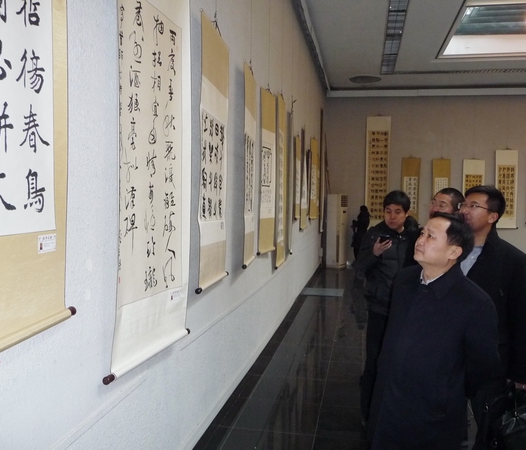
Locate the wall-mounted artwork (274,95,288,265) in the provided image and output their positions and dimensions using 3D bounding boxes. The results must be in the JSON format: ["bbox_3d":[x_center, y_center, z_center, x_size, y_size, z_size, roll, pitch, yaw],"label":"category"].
[{"bbox_3d":[0.248,-0.538,6.777,0.040,2.130,0.660,2,3,11],"label":"wall-mounted artwork"}]

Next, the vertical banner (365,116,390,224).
[{"bbox_3d":[3.129,-1.371,14.121,0.677,3.140,0.040,2,3,11],"label":"vertical banner"}]

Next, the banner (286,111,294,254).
[{"bbox_3d":[0.385,-0.584,7.442,0.040,2.030,0.580,2,3,11],"label":"banner"}]

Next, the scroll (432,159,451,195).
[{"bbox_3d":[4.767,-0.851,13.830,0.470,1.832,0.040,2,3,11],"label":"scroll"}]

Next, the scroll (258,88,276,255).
[{"bbox_3d":[0.060,-0.549,5.569,0.040,1.730,0.540,2,3,17],"label":"scroll"}]

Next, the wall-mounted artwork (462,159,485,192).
[{"bbox_3d":[5.412,-0.836,13.368,0.530,1.660,0.040,2,3,11],"label":"wall-mounted artwork"}]

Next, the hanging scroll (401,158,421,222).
[{"bbox_3d":[3.883,-0.881,13.671,0.480,1.720,0.040,2,3,11],"label":"hanging scroll"}]

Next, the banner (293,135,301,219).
[{"bbox_3d":[0.516,-0.700,7.664,0.040,1.270,0.580,2,3,11],"label":"banner"}]

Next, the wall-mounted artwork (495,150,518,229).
[{"bbox_3d":[6.186,-0.894,13.211,0.530,1.950,0.040,2,3,11],"label":"wall-mounted artwork"}]

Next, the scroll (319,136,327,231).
[{"bbox_3d":[1.395,-1.101,12.054,0.040,2.500,0.620,2,3,11],"label":"scroll"}]

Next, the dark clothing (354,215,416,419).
[{"bbox_3d":[0.916,0.672,3.680,0.550,1.400,0.380,2,3,30],"label":"dark clothing"}]

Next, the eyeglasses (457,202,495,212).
[{"bbox_3d":[1.035,-0.075,2.500,0.140,0.045,0.140,15,-1,-17],"label":"eyeglasses"}]

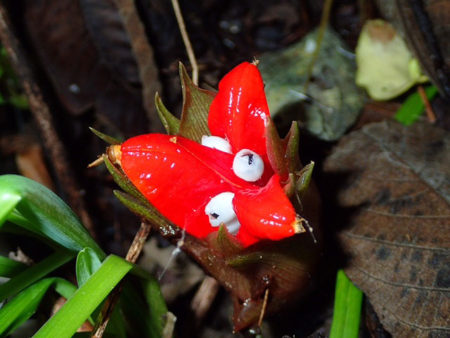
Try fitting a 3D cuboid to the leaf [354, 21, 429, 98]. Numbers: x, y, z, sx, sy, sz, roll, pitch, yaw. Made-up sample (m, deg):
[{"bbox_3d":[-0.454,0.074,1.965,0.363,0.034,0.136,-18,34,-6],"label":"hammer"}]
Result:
[{"bbox_3d":[0.070,-0.046,0.292,0.032,0.010,0.039,-3,53,-2],"label":"leaf"}]

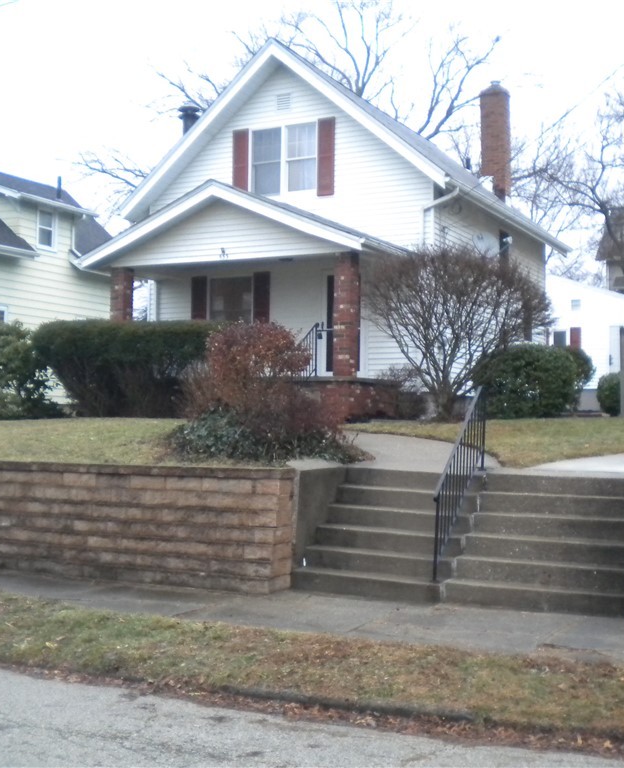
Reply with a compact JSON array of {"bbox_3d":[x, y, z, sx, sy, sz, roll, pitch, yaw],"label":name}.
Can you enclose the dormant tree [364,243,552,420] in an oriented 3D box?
[{"bbox_3d":[2.391,-0.841,16.900,3.000,2.950,2.800,0,-1,27],"label":"dormant tree"}]

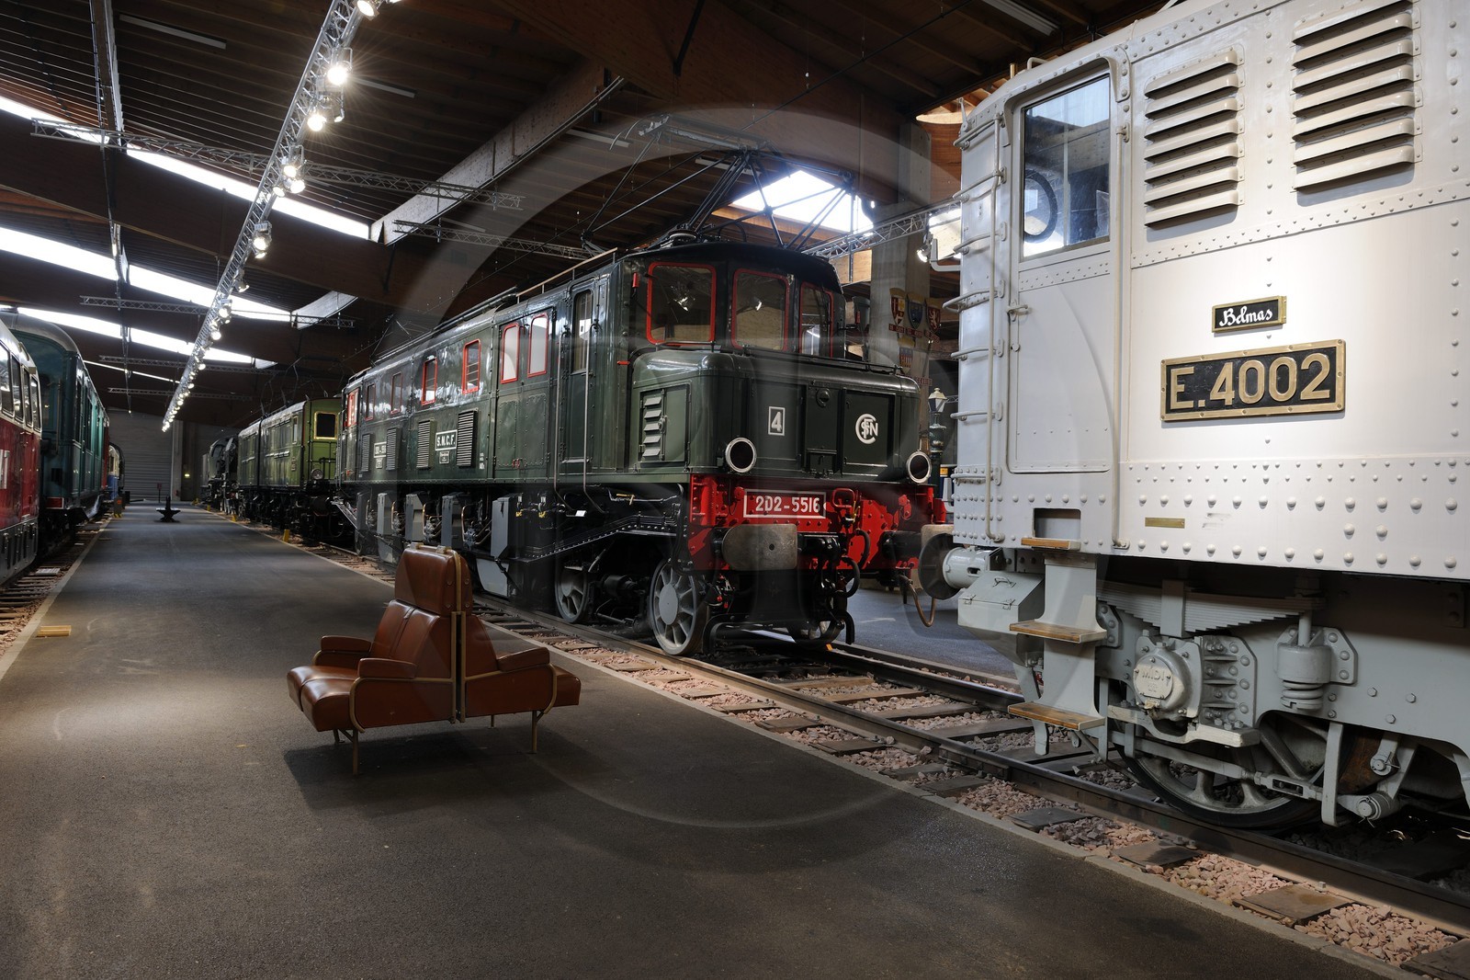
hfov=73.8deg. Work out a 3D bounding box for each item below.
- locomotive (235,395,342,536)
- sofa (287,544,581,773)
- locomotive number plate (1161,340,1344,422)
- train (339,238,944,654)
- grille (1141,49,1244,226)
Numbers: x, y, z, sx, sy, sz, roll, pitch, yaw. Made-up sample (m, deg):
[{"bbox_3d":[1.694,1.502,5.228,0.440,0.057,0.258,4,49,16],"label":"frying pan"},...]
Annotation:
[{"bbox_3d":[-14.613,-0.501,33.281,2.950,3.750,20.300,1,0,-31],"label":"locomotive"},{"bbox_3d":[-1.837,0.960,5.979,1.540,1.220,0.960,2,-1,-32],"label":"sofa"},{"bbox_3d":[1.900,-0.395,3.656,0.025,0.245,0.703,1,0,-32],"label":"locomotive number plate"},{"bbox_3d":[-3.583,-0.482,15.421,2.950,3.950,17.780,2,-1,-32],"label":"train"},{"bbox_3d":[1.790,-1.385,3.858,0.045,0.618,0.426,1,0,-32],"label":"grille"}]

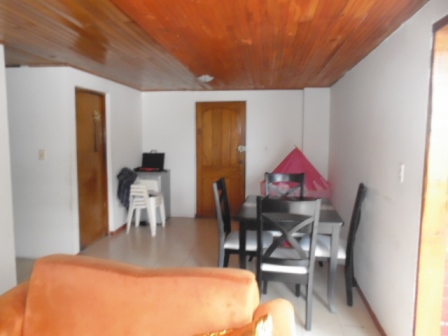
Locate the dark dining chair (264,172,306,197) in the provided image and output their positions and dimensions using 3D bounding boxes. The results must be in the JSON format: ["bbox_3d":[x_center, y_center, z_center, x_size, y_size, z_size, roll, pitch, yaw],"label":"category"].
[{"bbox_3d":[0.668,0.586,3.685,0.444,1.000,0.566,1,5,9],"label":"dark dining chair"}]

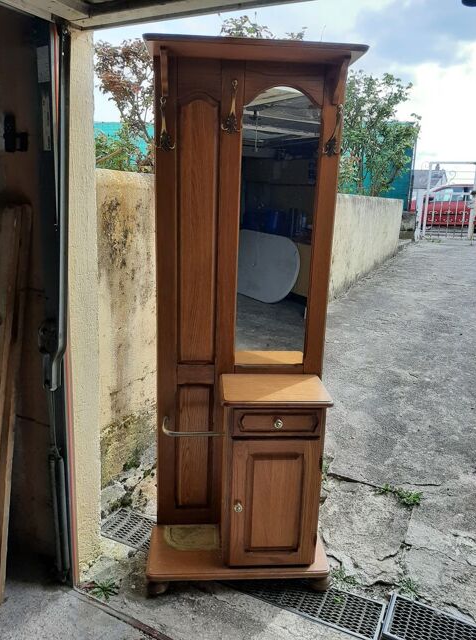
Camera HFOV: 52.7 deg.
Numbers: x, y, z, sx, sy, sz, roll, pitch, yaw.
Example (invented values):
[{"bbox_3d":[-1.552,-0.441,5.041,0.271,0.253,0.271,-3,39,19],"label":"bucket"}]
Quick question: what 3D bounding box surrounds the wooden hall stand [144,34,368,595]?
[{"bbox_3d":[0.025,0.084,1.760,0.708,1.963,0.302,1,15,-4],"label":"wooden hall stand"}]

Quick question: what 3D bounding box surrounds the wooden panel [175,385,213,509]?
[{"bbox_3d":[-0.184,0.534,2.008,0.145,0.569,0.020,1,15,-4],"label":"wooden panel"}]

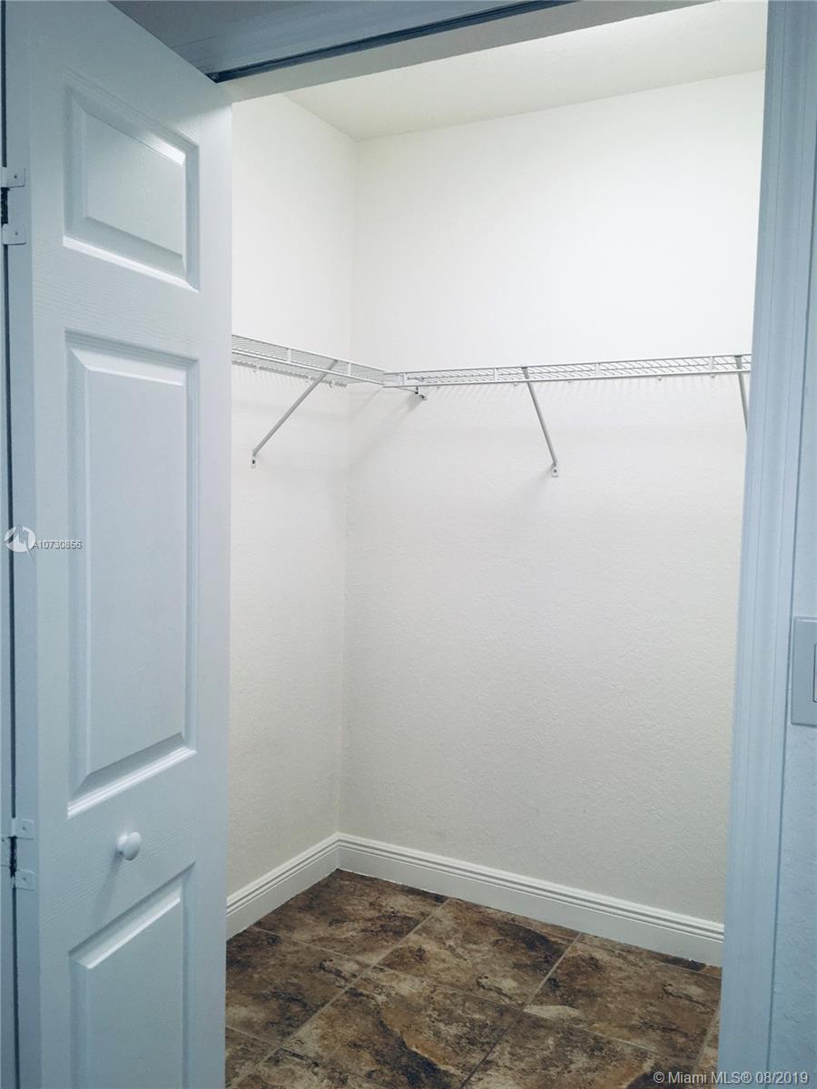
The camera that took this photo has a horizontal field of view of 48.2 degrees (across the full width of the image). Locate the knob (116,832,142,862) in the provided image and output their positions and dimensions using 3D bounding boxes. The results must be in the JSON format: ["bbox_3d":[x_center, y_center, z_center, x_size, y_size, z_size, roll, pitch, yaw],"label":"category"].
[{"bbox_3d":[-0.390,0.423,1.278,0.025,0.038,0.038,3,5,20],"label":"knob"}]

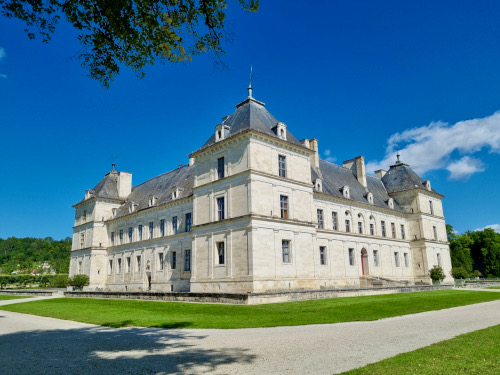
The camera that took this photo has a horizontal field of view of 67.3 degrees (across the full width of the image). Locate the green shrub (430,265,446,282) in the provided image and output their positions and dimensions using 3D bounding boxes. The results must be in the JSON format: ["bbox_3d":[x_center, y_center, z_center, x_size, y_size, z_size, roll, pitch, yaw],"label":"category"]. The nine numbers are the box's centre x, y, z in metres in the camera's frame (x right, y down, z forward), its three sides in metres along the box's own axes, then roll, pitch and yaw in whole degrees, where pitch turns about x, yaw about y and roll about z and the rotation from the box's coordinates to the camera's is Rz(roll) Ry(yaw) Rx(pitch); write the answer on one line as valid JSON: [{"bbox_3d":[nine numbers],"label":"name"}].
[{"bbox_3d":[26.022,11.857,51.892,2.000,2.200,2.000,12,-19,-42],"label":"green shrub"}]

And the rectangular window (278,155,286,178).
[{"bbox_3d":[4.023,-2.562,45.801,1.350,2.800,0.280,12,-19,-42],"label":"rectangular window"}]

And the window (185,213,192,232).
[{"bbox_3d":[-9.063,5.144,55.110,0.280,2.800,1.500,12,-19,-42],"label":"window"}]

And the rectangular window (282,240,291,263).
[{"bbox_3d":[4.090,7.288,42.980,1.405,2.497,0.250,12,-19,-42],"label":"rectangular window"}]

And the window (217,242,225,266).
[{"bbox_3d":[-3.315,7.527,43.117,0.250,2.497,1.446,12,-19,-42],"label":"window"}]

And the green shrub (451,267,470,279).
[{"bbox_3d":[31.200,12.643,55.656,2.500,1.700,2.400,12,-19,-42],"label":"green shrub"}]

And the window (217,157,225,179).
[{"bbox_3d":[-3.423,-2.340,45.542,0.250,2.633,1.259,12,-19,-42],"label":"window"}]

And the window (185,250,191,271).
[{"bbox_3d":[-8.586,10.185,52.495,0.250,2.768,1.321,12,-19,-42],"label":"window"}]

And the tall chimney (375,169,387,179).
[{"bbox_3d":[27.606,-2.401,79.008,1.700,2.400,1.600,12,-19,-42],"label":"tall chimney"}]

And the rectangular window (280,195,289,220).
[{"bbox_3d":[3.955,2.340,44.184,1.332,2.778,0.250,12,-19,-42],"label":"rectangular window"}]

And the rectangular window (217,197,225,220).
[{"bbox_3d":[-3.352,2.525,44.327,0.250,2.674,1.280,12,-19,-42],"label":"rectangular window"}]

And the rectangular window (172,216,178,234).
[{"bbox_3d":[-11.122,5.696,56.326,0.250,2.591,1.301,12,-19,-42],"label":"rectangular window"}]

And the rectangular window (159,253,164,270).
[{"bbox_3d":[-14.044,11.705,59.132,0.280,2.650,1.500,12,-19,-42],"label":"rectangular window"}]

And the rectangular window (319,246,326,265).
[{"bbox_3d":[10.335,9.559,52.626,1.500,2.550,0.280,12,-19,-42],"label":"rectangular window"}]

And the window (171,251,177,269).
[{"bbox_3d":[-11.018,10.679,55.045,0.250,2.393,1.249,12,-19,-42],"label":"window"}]

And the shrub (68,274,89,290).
[{"bbox_3d":[-24.140,13.462,53.321,2.300,2.100,2.400,12,-19,-42],"label":"shrub"}]

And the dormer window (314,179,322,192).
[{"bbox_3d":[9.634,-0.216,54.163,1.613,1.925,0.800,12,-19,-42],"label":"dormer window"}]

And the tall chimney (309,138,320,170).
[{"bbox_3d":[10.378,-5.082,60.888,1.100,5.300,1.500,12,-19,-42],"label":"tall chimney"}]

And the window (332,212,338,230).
[{"bbox_3d":[12.416,4.965,55.122,1.280,2.685,0.250,12,-19,-42],"label":"window"}]

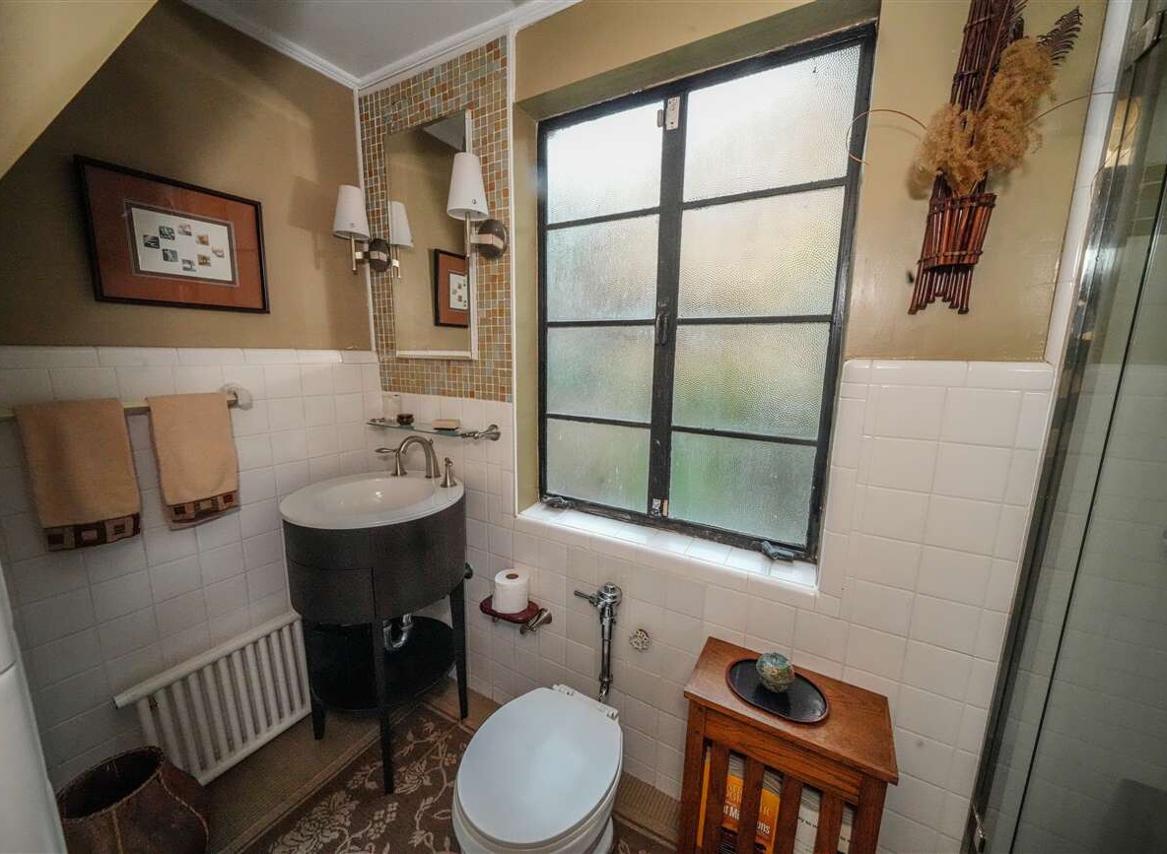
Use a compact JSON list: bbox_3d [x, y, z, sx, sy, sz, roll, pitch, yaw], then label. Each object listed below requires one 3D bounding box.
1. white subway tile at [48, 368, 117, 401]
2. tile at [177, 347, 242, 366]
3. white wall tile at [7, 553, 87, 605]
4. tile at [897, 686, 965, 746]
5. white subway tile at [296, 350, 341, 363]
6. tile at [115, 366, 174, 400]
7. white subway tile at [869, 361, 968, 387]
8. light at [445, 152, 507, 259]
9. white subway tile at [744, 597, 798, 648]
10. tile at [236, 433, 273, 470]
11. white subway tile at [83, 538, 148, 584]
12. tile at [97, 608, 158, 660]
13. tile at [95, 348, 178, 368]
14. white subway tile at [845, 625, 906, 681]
[{"bbox_3d":[-1.214,-0.091,1.045,0.009,0.108,0.108,7,11,30],"label":"white subway tile"},{"bbox_3d":[-1.091,-0.204,1.257,0.009,0.051,0.152,6,11,30],"label":"tile"},{"bbox_3d":[-1.277,0.356,1.022,0.010,0.108,0.108,6,11,29],"label":"white wall tile"},{"bbox_3d":[0.756,0.630,0.937,0.108,0.108,0.009,6,11,30],"label":"tile"},{"bbox_3d":[-0.934,-0.247,1.514,0.012,0.049,0.152,6,11,29],"label":"white subway tile"},{"bbox_3d":[-1.160,-0.105,1.140,0.010,0.108,0.108,6,11,29],"label":"tile"},{"bbox_3d":[0.676,-0.108,0.868,0.152,0.051,0.009,6,11,30],"label":"white subway tile"},{"bbox_3d":[-0.323,-0.639,1.263,0.120,0.285,0.172,6,11,29],"label":"light"},{"bbox_3d":[0.474,0.490,1.081,0.108,0.108,0.009,6,11,30],"label":"white subway tile"},{"bbox_3d":[-1.054,0.081,1.361,0.009,0.108,0.108,7,11,30],"label":"tile"},{"bbox_3d":[-1.223,0.339,1.116,0.009,0.108,0.108,7,11,30],"label":"white subway tile"},{"bbox_3d":[-1.226,0.558,1.152,0.010,0.108,0.108,6,11,29],"label":"tile"},{"bbox_3d":[-1.163,-0.183,1.119,0.010,0.051,0.152,6,11,29],"label":"tile"},{"bbox_3d":[0.662,0.511,0.971,0.108,0.108,0.010,6,11,29],"label":"white subway tile"}]

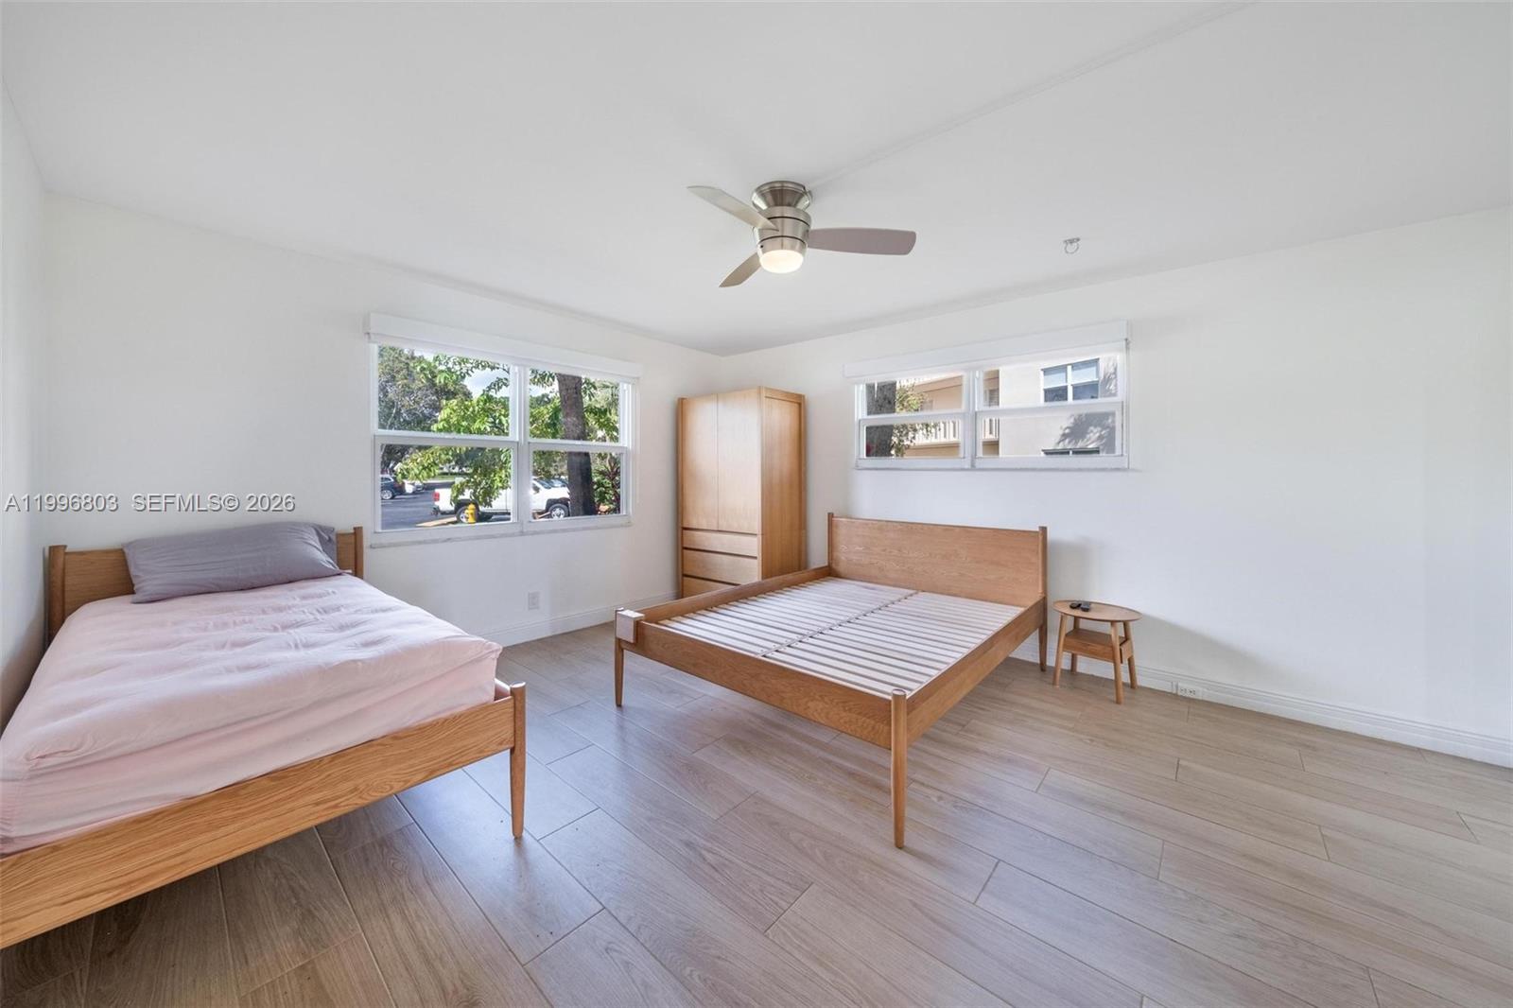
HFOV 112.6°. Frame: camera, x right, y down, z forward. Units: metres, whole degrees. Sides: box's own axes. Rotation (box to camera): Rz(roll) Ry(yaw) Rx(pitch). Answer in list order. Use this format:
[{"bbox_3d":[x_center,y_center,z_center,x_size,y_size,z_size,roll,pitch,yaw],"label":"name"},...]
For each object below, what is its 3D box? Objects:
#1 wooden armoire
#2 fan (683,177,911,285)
[{"bbox_3d":[-0.140,-0.010,4.610,1.000,1.930,0.600,2,3,42],"label":"wooden armoire"},{"bbox_3d":[0.140,-1.170,2.190,1.000,0.310,1.060,0,2,0],"label":"fan"}]

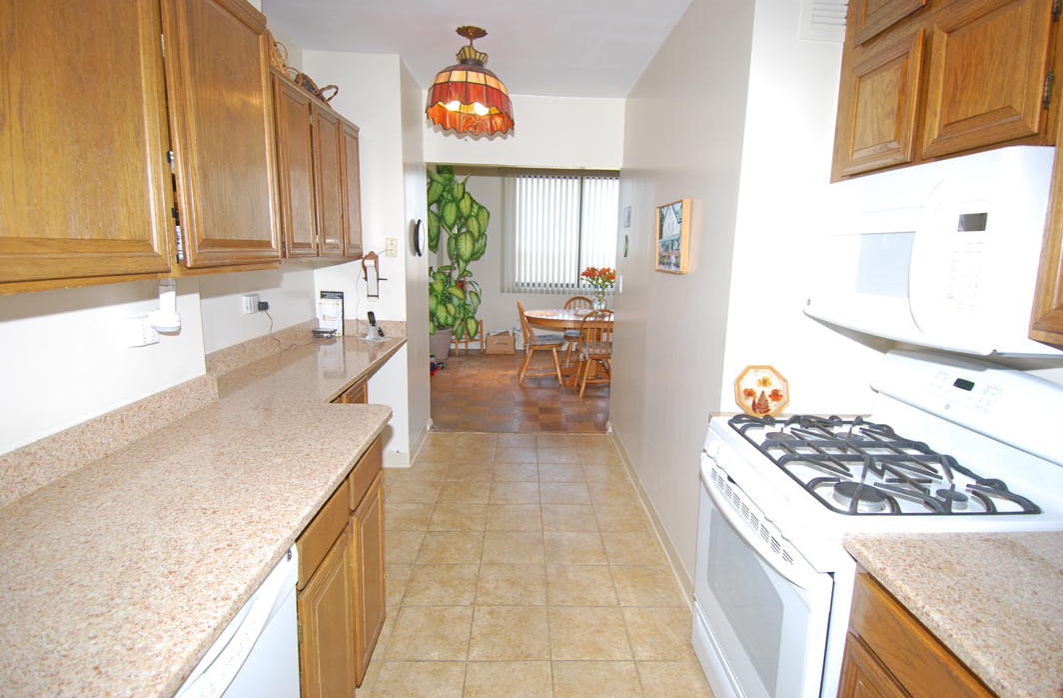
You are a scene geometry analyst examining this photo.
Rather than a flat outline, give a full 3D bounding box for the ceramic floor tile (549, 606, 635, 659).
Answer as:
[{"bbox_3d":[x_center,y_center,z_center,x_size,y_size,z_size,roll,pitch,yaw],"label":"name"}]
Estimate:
[{"bbox_3d":[0.225,1.115,2.091,0.301,0.010,0.296,1,11,-1],"label":"ceramic floor tile"}]

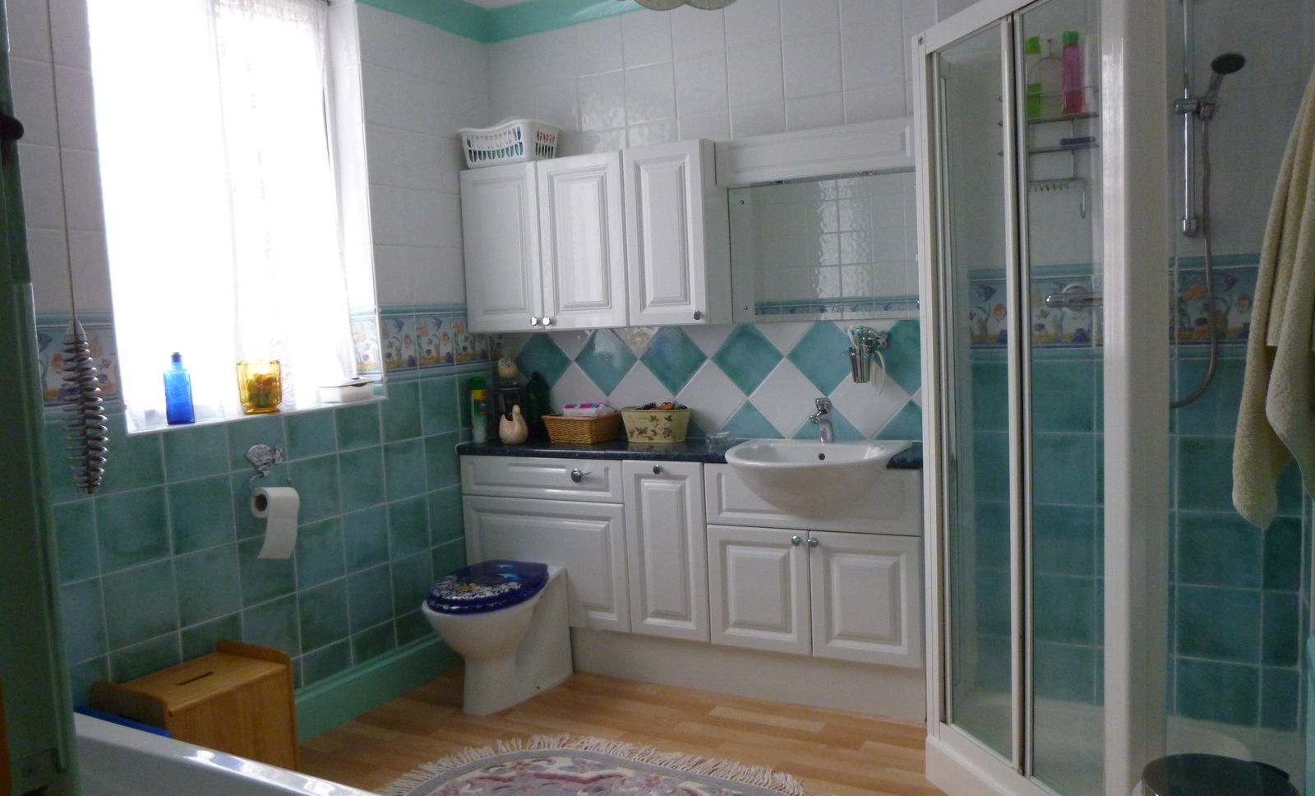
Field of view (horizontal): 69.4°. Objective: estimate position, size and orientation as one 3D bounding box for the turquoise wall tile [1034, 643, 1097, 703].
[{"bbox_3d":[1.154,0.786,2.734,0.200,0.169,0.010,0,5,27],"label":"turquoise wall tile"}]

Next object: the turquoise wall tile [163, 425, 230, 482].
[{"bbox_3d":[-1.260,0.148,2.604,0.010,0.138,0.196,0,5,28],"label":"turquoise wall tile"}]

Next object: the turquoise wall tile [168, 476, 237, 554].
[{"bbox_3d":[-1.238,0.315,2.584,0.010,0.200,0.200,0,5,27],"label":"turquoise wall tile"}]

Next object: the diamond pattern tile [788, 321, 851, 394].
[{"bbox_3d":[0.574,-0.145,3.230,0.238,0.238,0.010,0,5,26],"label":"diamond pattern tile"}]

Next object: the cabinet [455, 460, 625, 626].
[{"bbox_3d":[-0.345,0.502,3.552,0.685,0.601,0.300,0,5,26],"label":"cabinet"}]

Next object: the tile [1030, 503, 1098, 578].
[{"bbox_3d":[1.148,0.404,2.720,0.196,0.198,0.010,0,5,28],"label":"tile"}]

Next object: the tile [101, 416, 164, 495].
[{"bbox_3d":[-1.337,0.131,2.391,0.010,0.200,0.200,0,5,27],"label":"tile"}]

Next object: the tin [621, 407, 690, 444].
[{"bbox_3d":[-0.004,0.098,3.454,0.265,0.118,0.140,0,5,26],"label":"tin"}]

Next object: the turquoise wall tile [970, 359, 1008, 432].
[{"bbox_3d":[0.971,-0.001,2.723,0.125,0.198,0.010,0,5,28],"label":"turquoise wall tile"}]

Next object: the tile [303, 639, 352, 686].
[{"bbox_3d":[-1.044,0.833,3.005,0.010,0.101,0.196,0,5,28],"label":"tile"}]

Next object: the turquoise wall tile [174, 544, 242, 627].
[{"bbox_3d":[-1.248,0.521,2.640,0.010,0.198,0.197,0,5,29],"label":"turquoise wall tile"}]

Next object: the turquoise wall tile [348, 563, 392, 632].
[{"bbox_3d":[-0.958,0.666,3.168,0.010,0.198,0.196,0,5,28],"label":"turquoise wall tile"}]

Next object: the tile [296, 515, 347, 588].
[{"bbox_3d":[-1.060,0.486,2.985,0.010,0.198,0.197,0,5,29],"label":"tile"}]

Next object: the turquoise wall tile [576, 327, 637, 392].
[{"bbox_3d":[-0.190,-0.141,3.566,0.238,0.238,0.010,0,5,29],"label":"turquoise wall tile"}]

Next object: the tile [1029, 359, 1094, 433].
[{"bbox_3d":[1.131,-0.002,2.690,0.196,0.198,0.010,0,5,28],"label":"tile"}]

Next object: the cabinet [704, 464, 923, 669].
[{"bbox_3d":[0.540,0.502,3.107,0.700,0.600,0.285,0,5,28],"label":"cabinet"}]

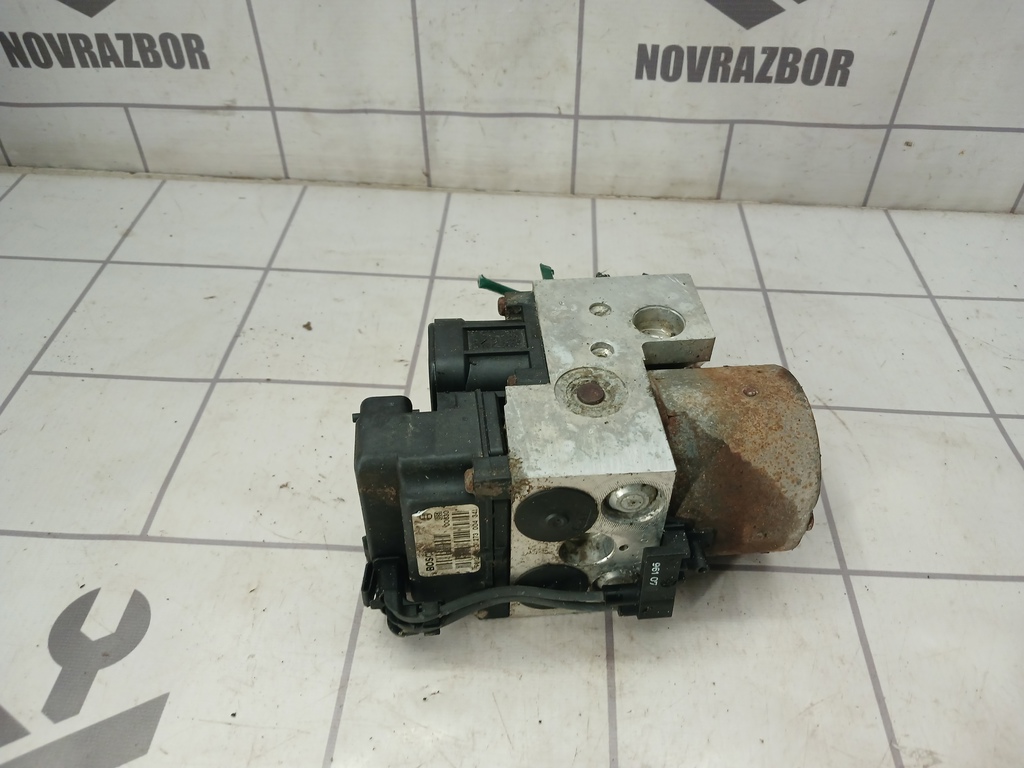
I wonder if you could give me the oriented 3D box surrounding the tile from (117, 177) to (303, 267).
[{"bbox_3d":[-0.196,-0.104,0.527,0.095,0.008,0.094,3,44,2],"label":"tile"}]

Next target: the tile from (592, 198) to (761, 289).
[{"bbox_3d":[0.103,-0.089,0.518,0.095,0.008,0.092,3,44,2],"label":"tile"}]

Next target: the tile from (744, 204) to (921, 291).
[{"bbox_3d":[0.203,-0.085,0.515,0.095,0.008,0.092,3,44,2],"label":"tile"}]

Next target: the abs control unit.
[{"bbox_3d":[0.026,0.025,0.329,0.168,0.089,0.123,-2,44,-3],"label":"abs control unit"}]

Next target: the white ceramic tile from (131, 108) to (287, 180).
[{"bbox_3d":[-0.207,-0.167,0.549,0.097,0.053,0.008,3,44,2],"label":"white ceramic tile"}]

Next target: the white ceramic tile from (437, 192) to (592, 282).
[{"bbox_3d":[0.003,-0.094,0.521,0.097,0.008,0.095,3,44,2],"label":"white ceramic tile"}]

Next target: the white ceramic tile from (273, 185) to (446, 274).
[{"bbox_3d":[-0.096,-0.098,0.524,0.097,0.008,0.095,3,44,2],"label":"white ceramic tile"}]

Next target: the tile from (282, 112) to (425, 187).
[{"bbox_3d":[-0.107,-0.162,0.546,0.095,0.049,0.008,3,44,2],"label":"tile"}]

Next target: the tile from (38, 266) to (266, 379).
[{"bbox_3d":[-0.201,-0.035,0.457,0.095,0.008,0.093,3,44,2],"label":"tile"}]

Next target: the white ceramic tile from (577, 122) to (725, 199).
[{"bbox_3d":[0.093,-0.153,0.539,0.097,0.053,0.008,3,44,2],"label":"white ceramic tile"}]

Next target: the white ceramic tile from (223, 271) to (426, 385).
[{"bbox_3d":[-0.102,-0.031,0.454,0.095,0.008,0.093,3,44,2],"label":"white ceramic tile"}]

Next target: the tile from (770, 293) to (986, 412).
[{"bbox_3d":[0.198,-0.017,0.444,0.097,0.008,0.095,3,44,2],"label":"tile"}]

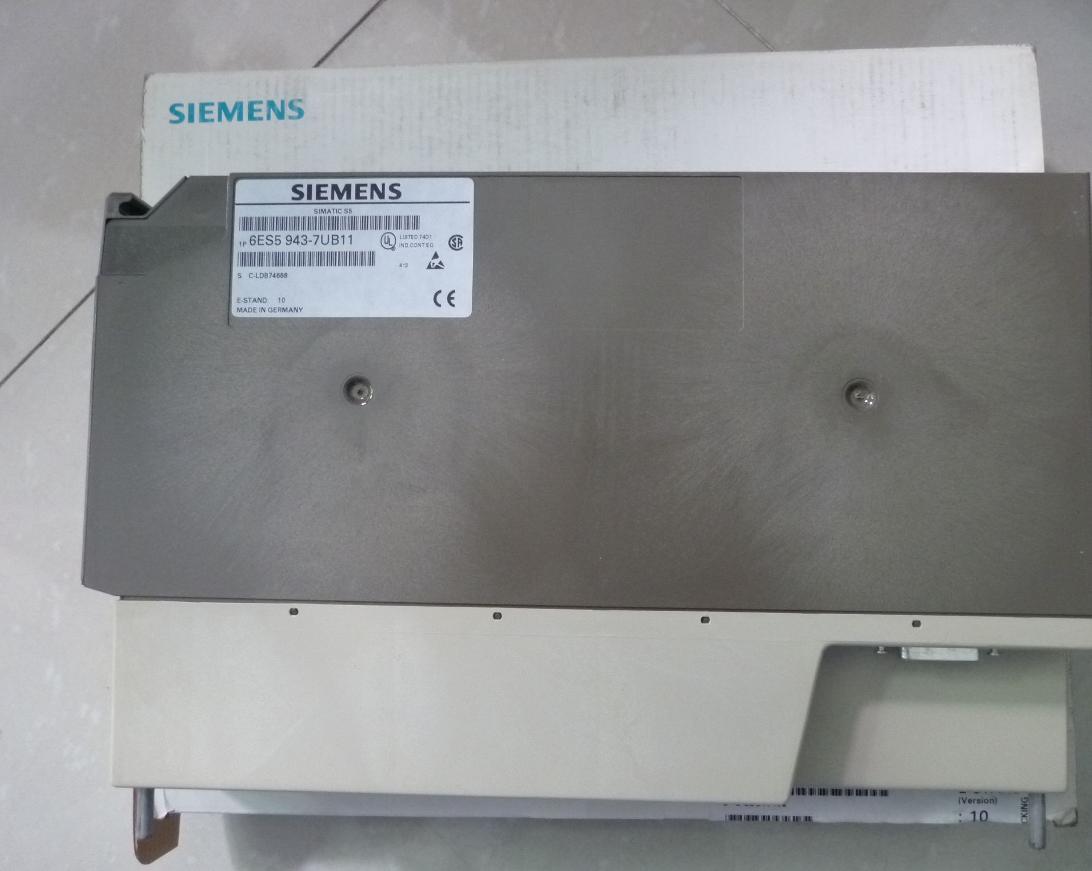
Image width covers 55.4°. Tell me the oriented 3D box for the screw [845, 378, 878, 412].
[{"bbox_3d":[0.094,-0.012,0.312,0.010,0.005,0.010,1,86,3],"label":"screw"}]

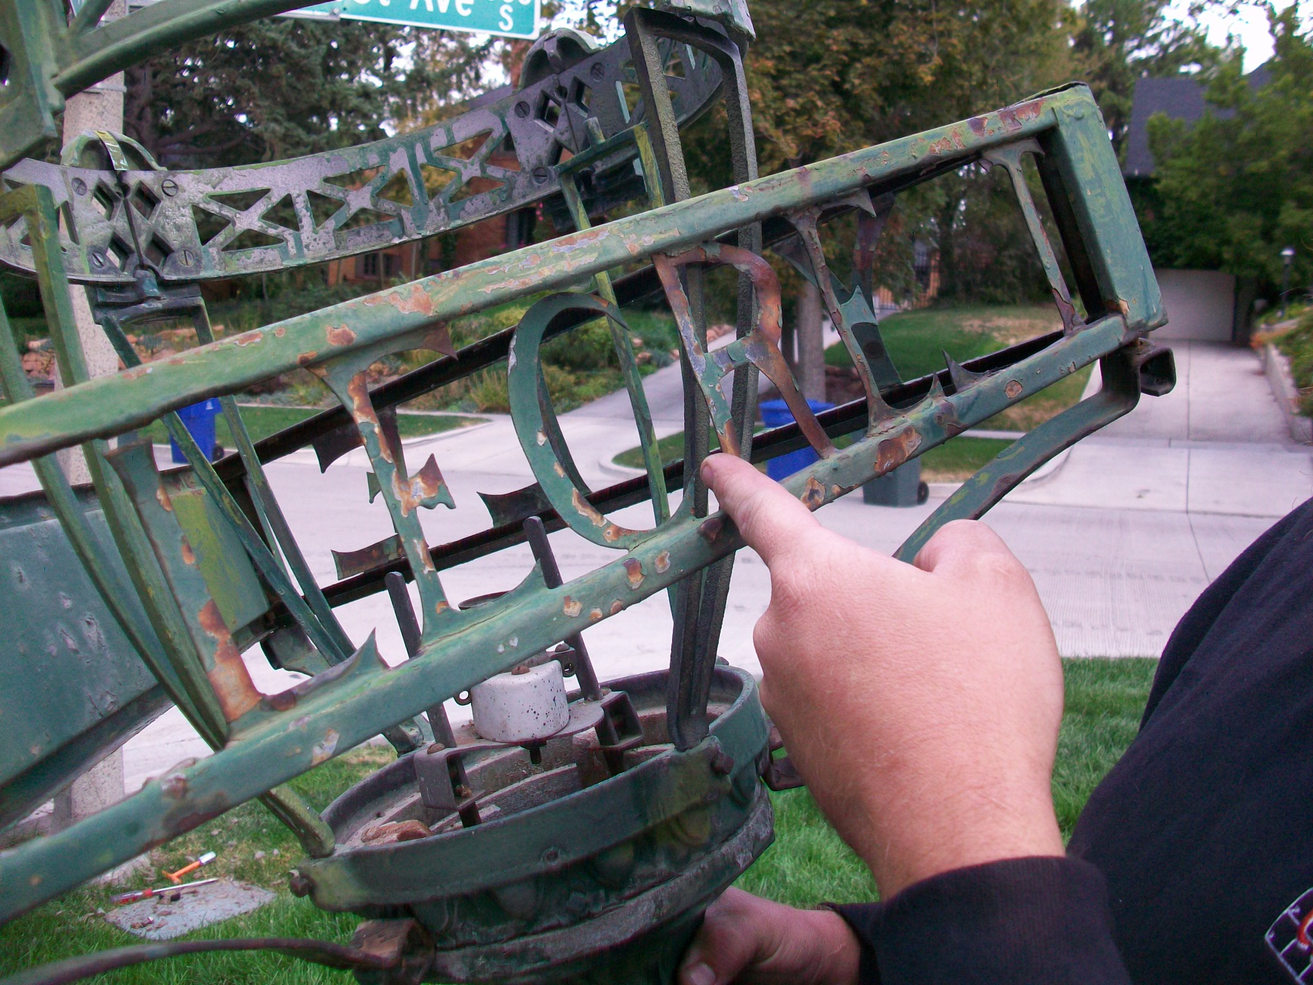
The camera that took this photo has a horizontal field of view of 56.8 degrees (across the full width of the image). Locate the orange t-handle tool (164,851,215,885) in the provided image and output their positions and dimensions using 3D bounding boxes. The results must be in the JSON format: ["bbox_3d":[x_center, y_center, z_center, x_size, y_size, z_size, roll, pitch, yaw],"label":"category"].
[{"bbox_3d":[-1.476,1.189,3.850,0.100,0.030,0.200,3,6,18],"label":"orange t-handle tool"}]

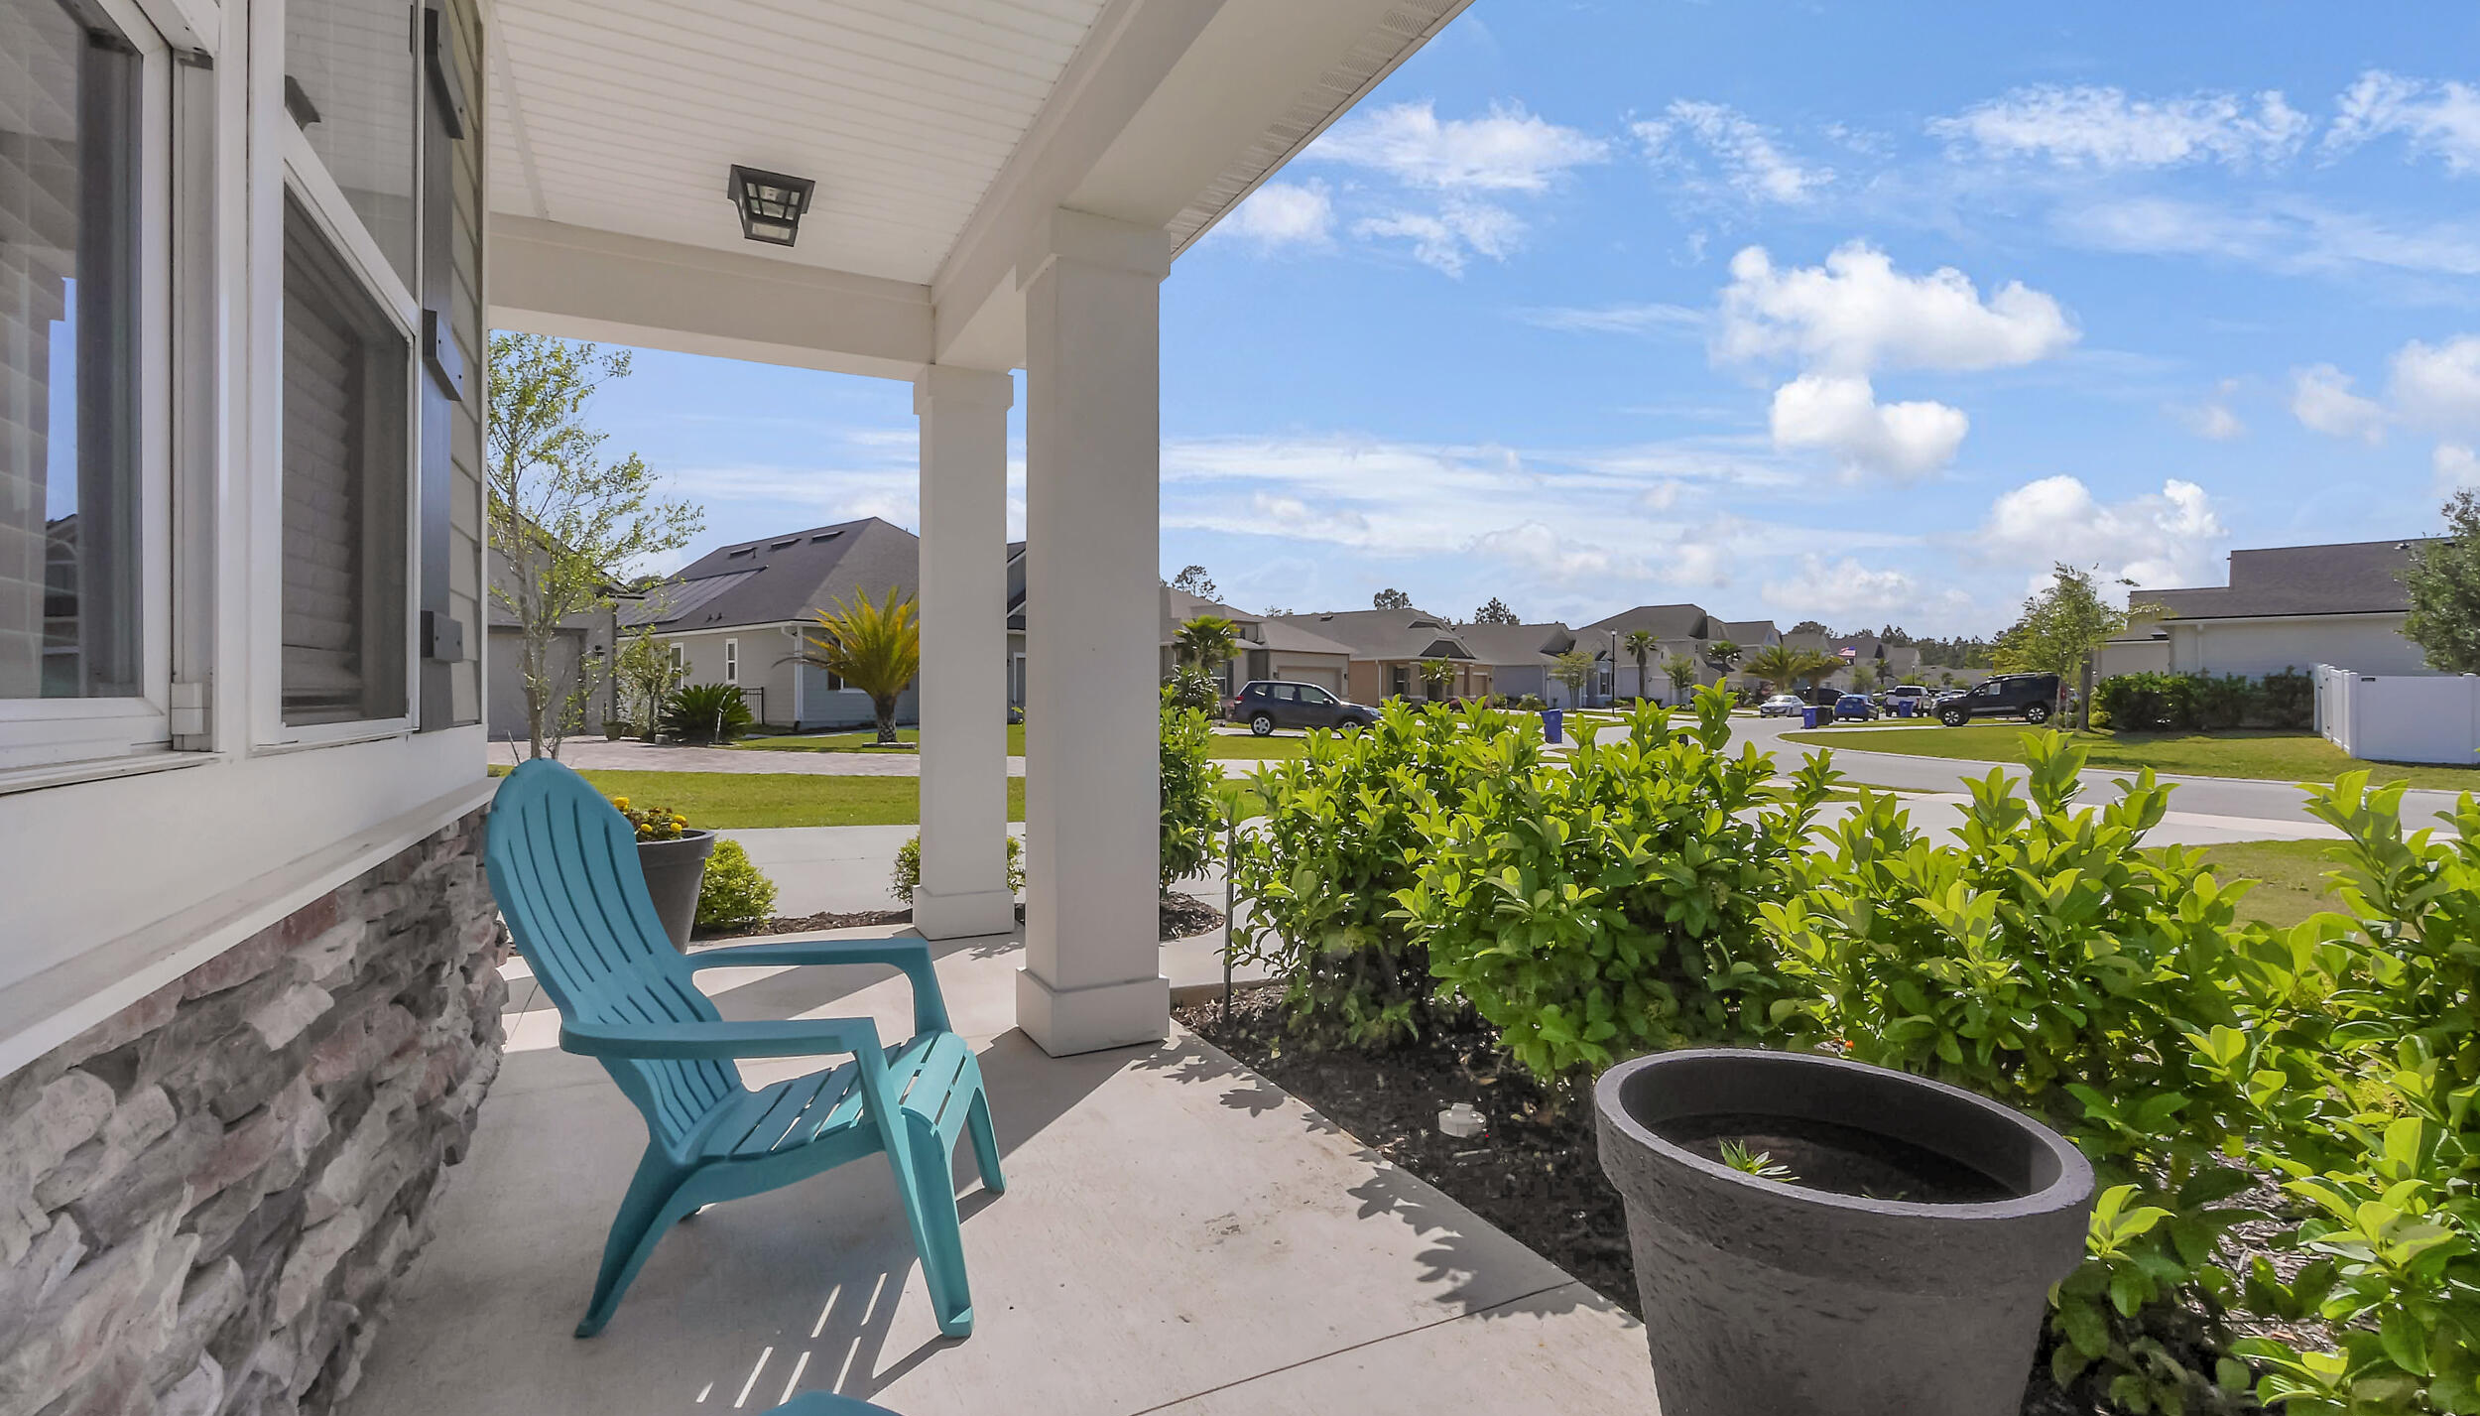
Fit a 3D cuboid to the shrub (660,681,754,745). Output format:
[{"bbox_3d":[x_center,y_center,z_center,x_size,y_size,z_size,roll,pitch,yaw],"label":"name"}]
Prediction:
[{"bbox_3d":[-12.900,0.120,24.300,1.950,1.450,1.900,0,1,-28],"label":"shrub"}]

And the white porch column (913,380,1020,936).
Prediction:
[{"bbox_3d":[-1.237,-0.231,4.472,0.345,2.440,0.345,0,1,-30],"label":"white porch column"}]

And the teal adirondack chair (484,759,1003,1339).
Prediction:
[{"bbox_3d":[-0.884,0.563,1.888,0.850,0.950,0.690,0,1,-7],"label":"teal adirondack chair"}]

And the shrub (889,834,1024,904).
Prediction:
[{"bbox_3d":[-1.486,0.852,5.250,0.700,0.420,0.620,0,1,-30],"label":"shrub"}]

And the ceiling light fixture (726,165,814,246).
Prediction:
[{"bbox_3d":[-1.643,-1.746,3.518,0.255,0.150,0.255,0,1,-30],"label":"ceiling light fixture"}]

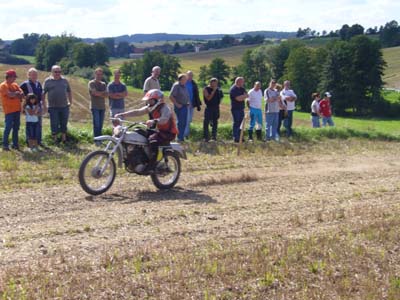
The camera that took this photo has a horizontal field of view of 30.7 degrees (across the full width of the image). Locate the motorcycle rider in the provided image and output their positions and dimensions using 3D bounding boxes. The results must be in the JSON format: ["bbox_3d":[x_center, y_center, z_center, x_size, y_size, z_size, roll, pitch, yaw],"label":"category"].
[{"bbox_3d":[-0.765,-0.305,11.734,0.780,1.340,1.060,8,6,43],"label":"motorcycle rider"}]

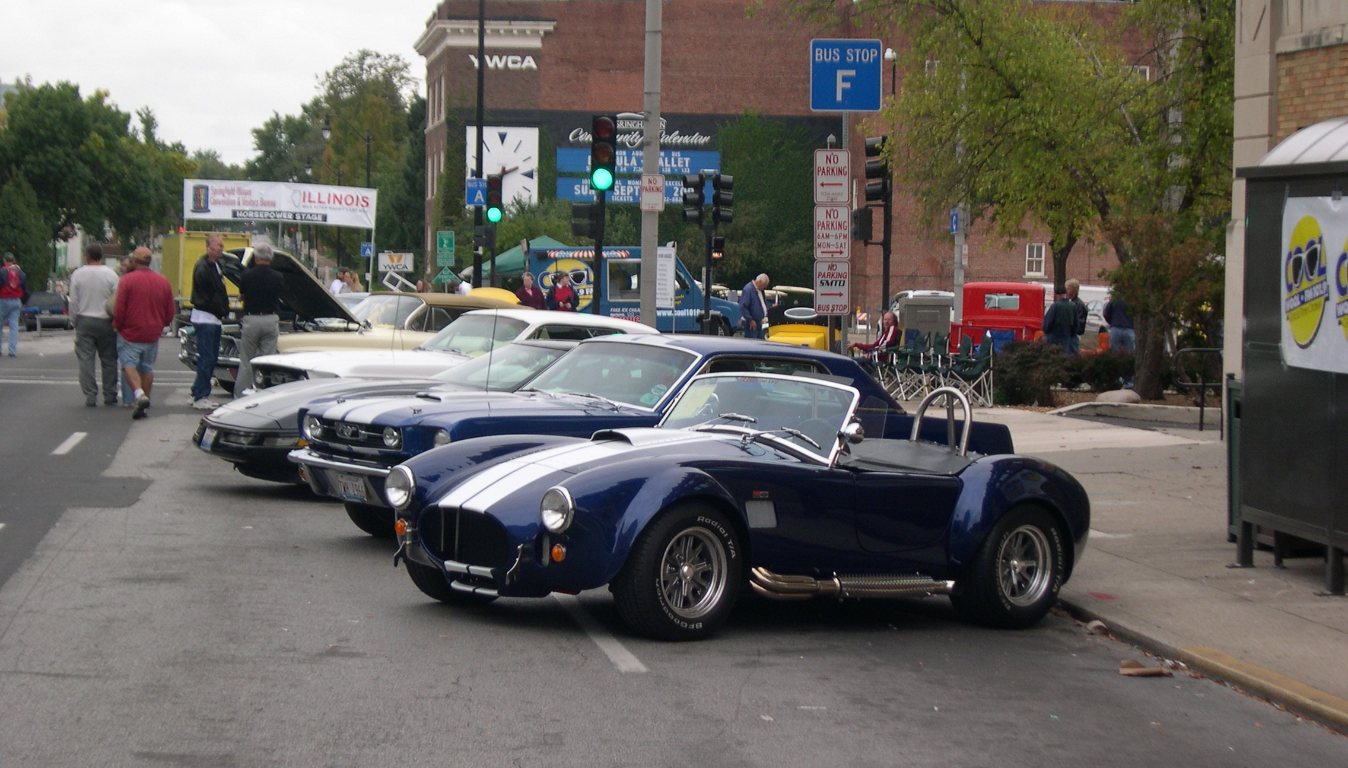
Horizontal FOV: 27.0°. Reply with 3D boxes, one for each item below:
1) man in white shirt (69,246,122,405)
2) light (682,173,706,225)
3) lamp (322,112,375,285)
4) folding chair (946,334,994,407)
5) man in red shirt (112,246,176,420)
[{"bbox_3d":[-6.239,-0.647,30.200,0.570,1.760,0.360,0,3,-6],"label":"man in white shirt"},{"bbox_3d":[0.411,-3.797,57.600,0.450,1.070,0.360,0,3,-9],"label":"light"},{"bbox_3d":[-14.716,-7.504,127.000,2.450,9.929,0.500,0,3,-9],"label":"lamp"},{"bbox_3d":[3.574,-0.165,33.800,0.600,0.870,0.750,0,3,-5],"label":"folding chair"},{"bbox_3d":[-5.598,-0.558,29.600,0.620,1.761,0.500,0,3,-13],"label":"man in red shirt"}]

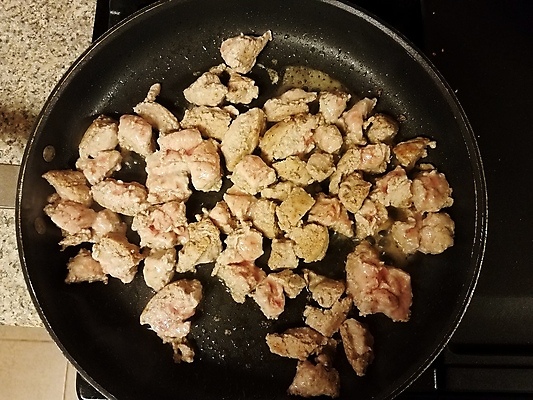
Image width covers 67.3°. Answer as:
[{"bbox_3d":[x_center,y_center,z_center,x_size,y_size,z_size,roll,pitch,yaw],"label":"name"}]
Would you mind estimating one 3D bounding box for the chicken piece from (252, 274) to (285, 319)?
[{"bbox_3d":[0.005,0.068,0.282,0.021,0.019,0.029,-34,81,-6],"label":"chicken piece"}]

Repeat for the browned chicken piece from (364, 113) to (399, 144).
[{"bbox_3d":[0.088,-0.054,0.304,0.025,0.019,0.023,-44,82,-7],"label":"browned chicken piece"}]

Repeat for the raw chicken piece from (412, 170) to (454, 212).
[{"bbox_3d":[0.120,-0.006,0.291,0.030,0.021,0.030,-5,79,-1],"label":"raw chicken piece"}]

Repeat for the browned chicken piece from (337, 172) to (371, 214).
[{"bbox_3d":[0.064,-0.007,0.295,0.022,0.021,0.025,42,83,7],"label":"browned chicken piece"}]

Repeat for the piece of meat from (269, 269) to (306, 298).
[{"bbox_3d":[0.015,0.062,0.296,0.027,0.015,0.018,24,82,5],"label":"piece of meat"}]

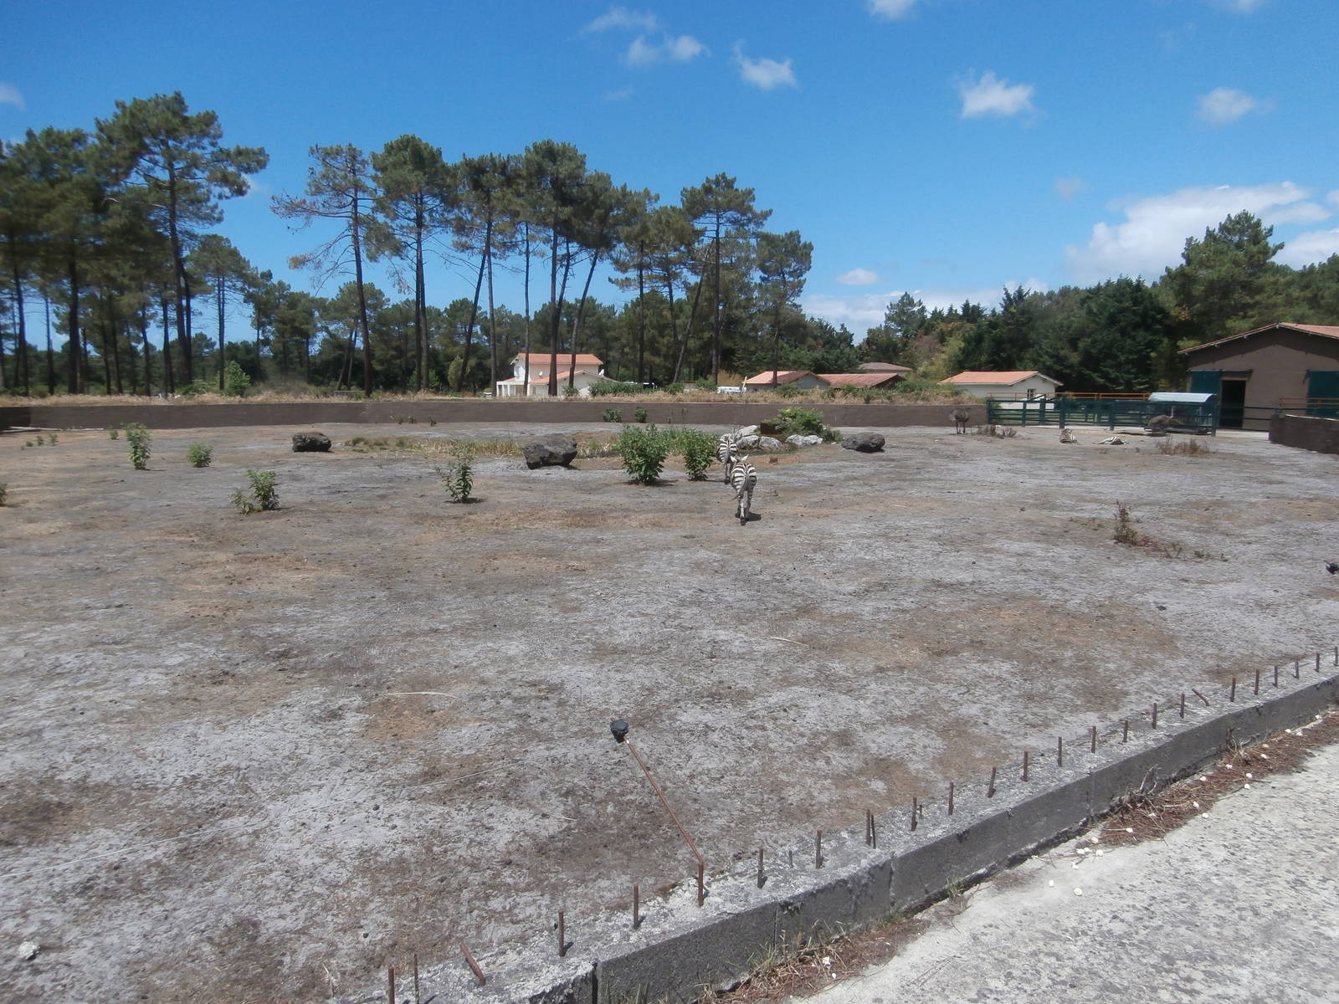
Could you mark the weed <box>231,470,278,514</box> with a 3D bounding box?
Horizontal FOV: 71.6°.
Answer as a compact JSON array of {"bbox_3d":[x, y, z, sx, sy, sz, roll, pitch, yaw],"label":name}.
[{"bbox_3d":[-9.101,-0.248,20.313,0.910,0.890,0.750,-3,8,-24],"label":"weed"}]

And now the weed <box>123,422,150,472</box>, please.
[{"bbox_3d":[-16.793,-1.761,29.313,0.648,1.418,0.800,-4,8,-30],"label":"weed"}]

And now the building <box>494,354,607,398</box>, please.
[{"bbox_3d":[-18.455,-19.437,143.695,13.660,6.669,11.000,-4,8,-27],"label":"building"}]

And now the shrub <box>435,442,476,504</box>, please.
[{"bbox_3d":[-5.074,-0.690,21.990,0.900,1.340,0.850,-2,8,-13],"label":"shrub"}]

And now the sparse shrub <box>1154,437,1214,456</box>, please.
[{"bbox_3d":[19.890,-2.120,35.795,1.930,0.640,1.400,4,8,29],"label":"sparse shrub"}]

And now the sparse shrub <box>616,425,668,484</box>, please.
[{"bbox_3d":[-0.730,-1.317,25.035,1.394,1.562,1.350,0,7,-2],"label":"sparse shrub"}]

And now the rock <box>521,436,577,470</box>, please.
[{"bbox_3d":[-3.952,-1.660,30.697,1.790,1.040,1.300,-1,7,-7],"label":"rock"}]

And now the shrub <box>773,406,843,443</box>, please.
[{"bbox_3d":[6.392,-3.601,42.890,3.043,1.567,2.300,1,7,8],"label":"shrub"}]

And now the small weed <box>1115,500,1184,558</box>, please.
[{"bbox_3d":[7.792,0.432,15.077,0.973,0.682,1.000,4,8,27],"label":"small weed"}]

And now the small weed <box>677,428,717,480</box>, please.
[{"bbox_3d":[0.813,-1.400,27.143,1.090,1.430,1.000,0,7,2],"label":"small weed"}]

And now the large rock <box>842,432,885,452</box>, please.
[{"bbox_3d":[7.927,-2.442,37.873,1.730,0.750,1.200,2,8,12],"label":"large rock"}]

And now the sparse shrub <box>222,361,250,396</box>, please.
[{"bbox_3d":[-37.912,-10.752,81.293,2.042,3.208,2.400,-3,8,-25],"label":"sparse shrub"}]

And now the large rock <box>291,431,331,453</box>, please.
[{"bbox_3d":[-14.272,-2.405,36.994,1.424,0.734,1.150,-3,8,-21],"label":"large rock"}]

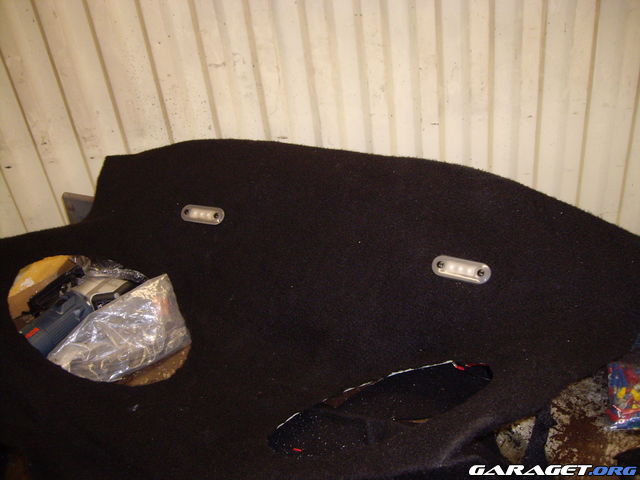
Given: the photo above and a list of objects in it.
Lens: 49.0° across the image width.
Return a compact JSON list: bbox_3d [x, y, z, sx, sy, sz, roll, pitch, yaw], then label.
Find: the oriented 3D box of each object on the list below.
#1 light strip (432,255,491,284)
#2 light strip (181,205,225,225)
[{"bbox_3d":[0.189,0.039,0.947,0.082,0.011,0.029,12,74,26],"label":"light strip"},{"bbox_3d":[-0.191,-0.042,1.138,0.082,0.011,0.029,8,72,25],"label":"light strip"}]

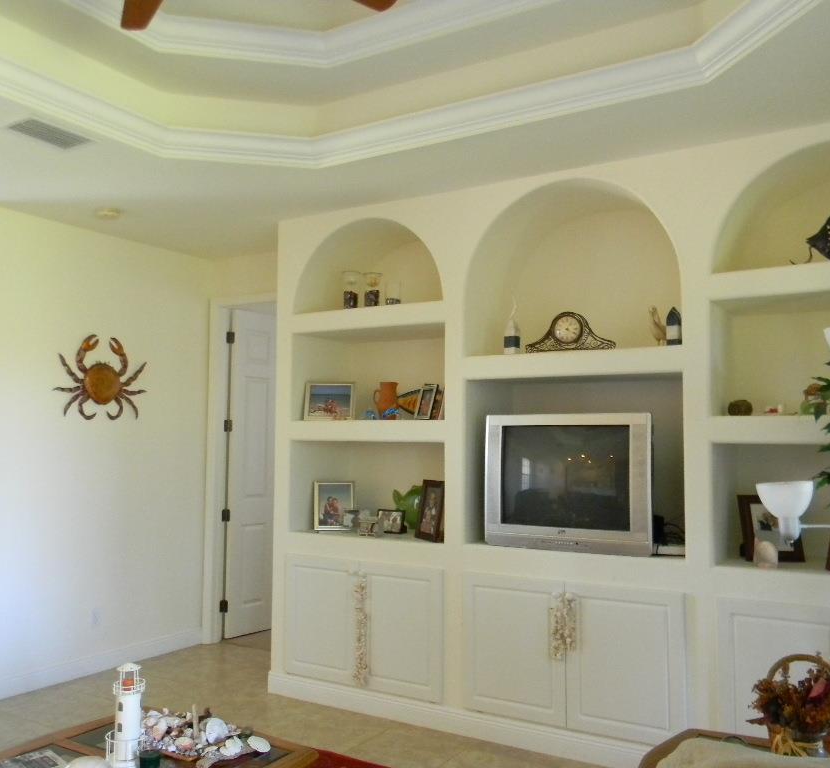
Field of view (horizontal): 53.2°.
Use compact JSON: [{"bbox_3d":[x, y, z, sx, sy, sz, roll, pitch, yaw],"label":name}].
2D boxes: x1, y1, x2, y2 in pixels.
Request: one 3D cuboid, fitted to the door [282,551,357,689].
[{"bbox_3d":[-0.535,1.337,4.706,0.525,0.685,0.025,-2,-5,30],"label":"door"}]

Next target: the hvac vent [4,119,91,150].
[{"bbox_3d":[-1.617,-1.094,3.668,0.219,0.018,0.327,-2,-5,31],"label":"hvac vent"}]

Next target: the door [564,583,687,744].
[{"bbox_3d":[0.963,1.287,3.824,0.563,0.685,0.025,-2,-5,30],"label":"door"}]

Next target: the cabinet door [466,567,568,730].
[{"bbox_3d":[0.485,1.308,4.106,0.553,0.680,0.025,-2,-5,31],"label":"cabinet door"}]

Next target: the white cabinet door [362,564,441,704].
[{"bbox_3d":[-0.085,1.325,4.456,0.534,0.683,0.025,-2,-5,31],"label":"white cabinet door"}]

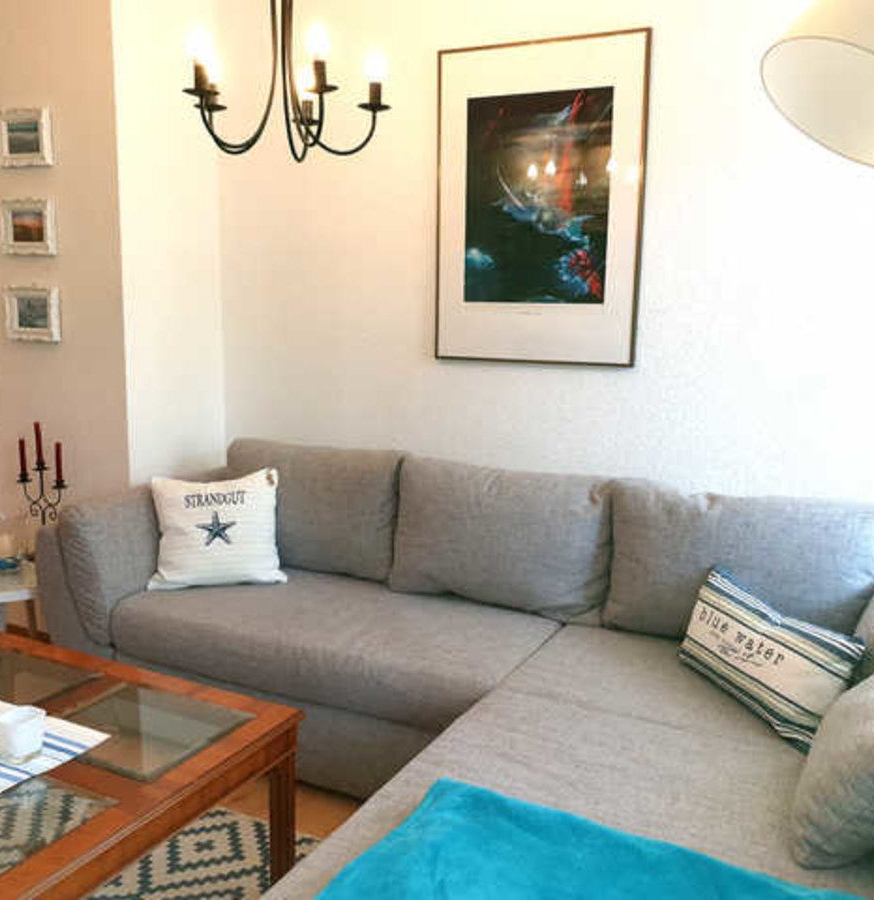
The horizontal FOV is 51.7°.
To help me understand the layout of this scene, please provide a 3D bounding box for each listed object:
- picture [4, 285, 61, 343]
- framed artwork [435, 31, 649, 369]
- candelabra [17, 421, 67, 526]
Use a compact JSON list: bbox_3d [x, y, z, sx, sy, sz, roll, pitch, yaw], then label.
[{"bbox_3d":[-1.456,-0.489,3.245,0.240,0.194,0.028,6,11,25],"label":"picture"},{"bbox_3d":[0.323,-0.794,2.940,0.700,1.010,0.026,6,11,26],"label":"framed artwork"},{"bbox_3d":[-1.388,0.154,3.173,0.245,0.510,0.110,6,11,25],"label":"candelabra"}]

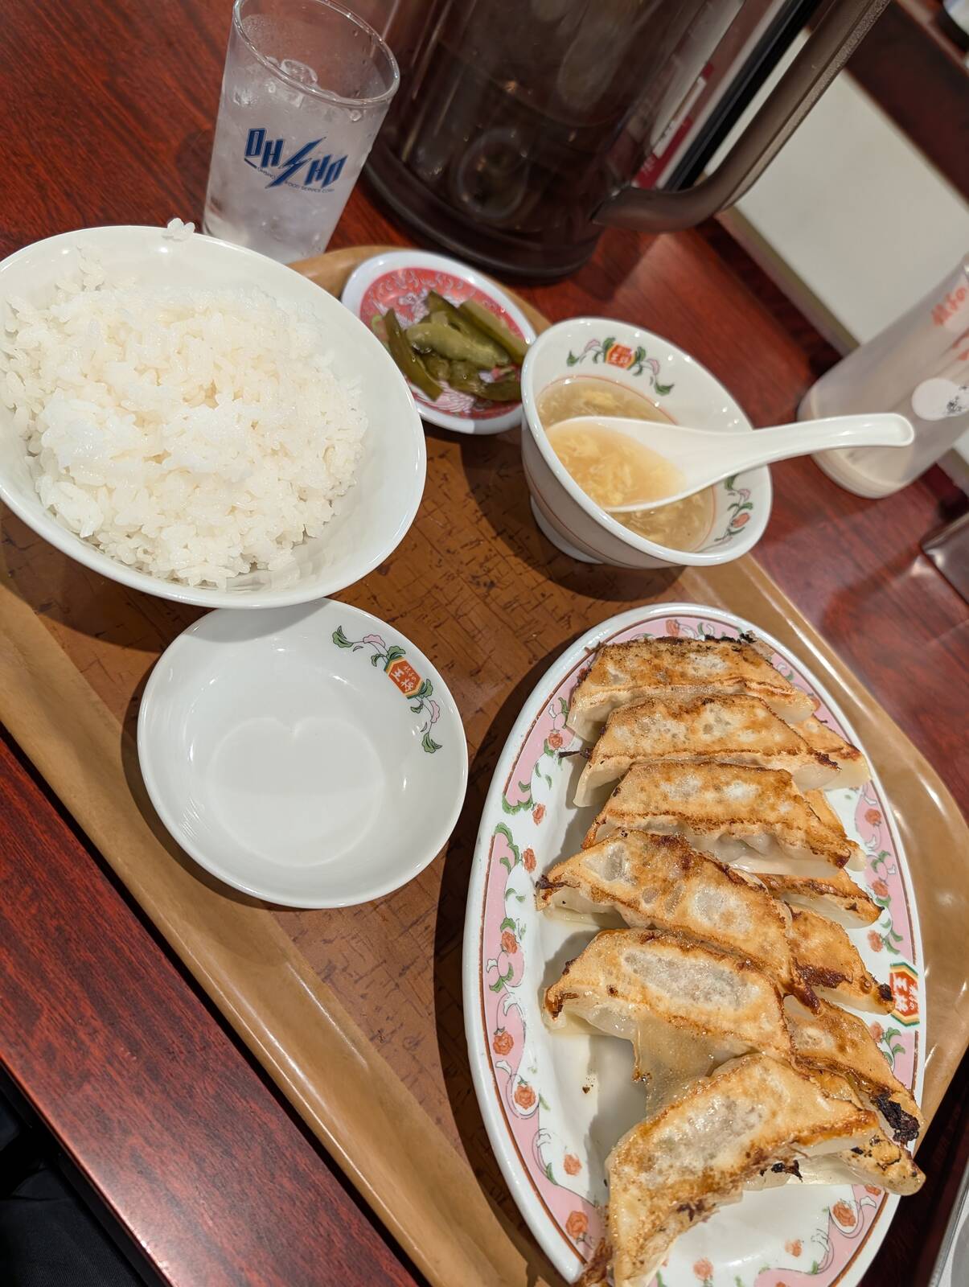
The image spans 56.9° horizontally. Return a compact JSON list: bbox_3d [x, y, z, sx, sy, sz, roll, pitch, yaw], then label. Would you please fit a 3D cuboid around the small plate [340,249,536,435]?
[{"bbox_3d":[-0.018,-0.121,0.378,0.096,0.021,0.096,13,60,-23],"label":"small plate"}]

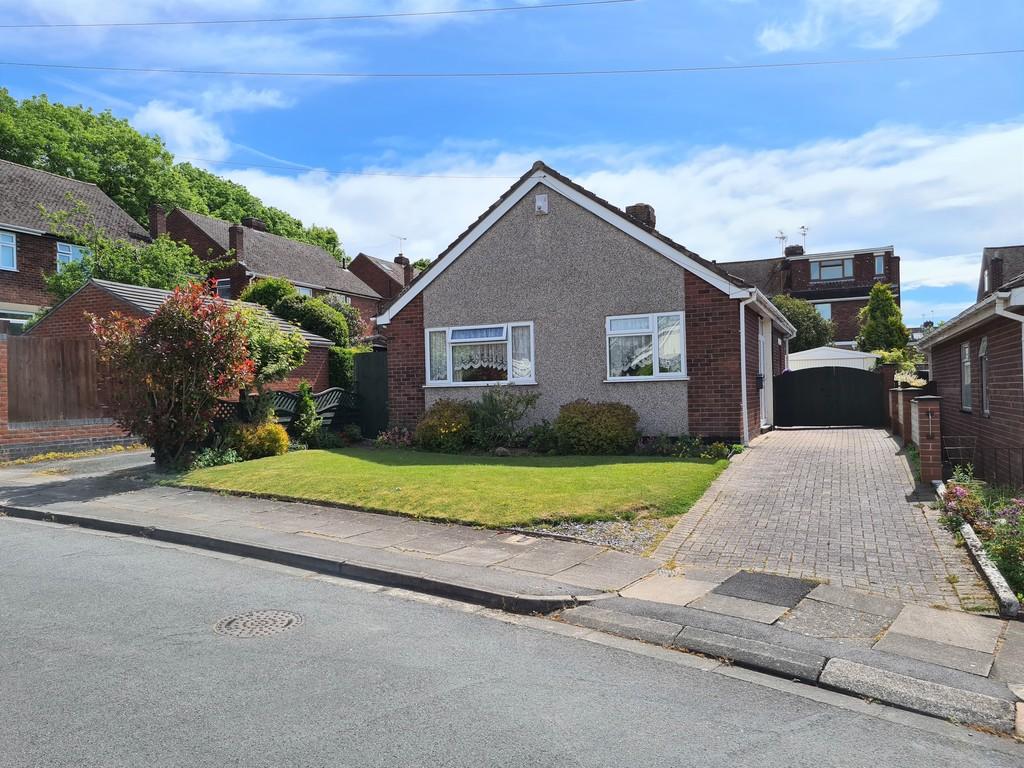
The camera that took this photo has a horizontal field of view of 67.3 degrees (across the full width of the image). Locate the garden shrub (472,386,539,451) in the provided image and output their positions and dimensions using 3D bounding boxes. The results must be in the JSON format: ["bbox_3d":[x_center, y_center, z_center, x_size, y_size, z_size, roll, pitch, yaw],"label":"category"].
[{"bbox_3d":[-0.137,0.587,14.050,1.220,1.100,1.000,-2,-1,24],"label":"garden shrub"}]

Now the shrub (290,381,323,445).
[{"bbox_3d":[-4.088,0.621,15.300,0.640,1.280,0.620,-2,-1,24],"label":"shrub"}]

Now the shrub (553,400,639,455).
[{"bbox_3d":[1.384,0.676,12.750,1.400,0.900,1.150,-2,-1,23],"label":"shrub"}]

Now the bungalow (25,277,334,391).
[{"bbox_3d":[-8.651,-0.549,20.129,6.150,3.800,5.450,-2,-1,24],"label":"bungalow"}]

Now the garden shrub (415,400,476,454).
[{"bbox_3d":[-1.224,0.758,13.950,1.120,0.930,1.000,-2,-1,23],"label":"garden shrub"}]

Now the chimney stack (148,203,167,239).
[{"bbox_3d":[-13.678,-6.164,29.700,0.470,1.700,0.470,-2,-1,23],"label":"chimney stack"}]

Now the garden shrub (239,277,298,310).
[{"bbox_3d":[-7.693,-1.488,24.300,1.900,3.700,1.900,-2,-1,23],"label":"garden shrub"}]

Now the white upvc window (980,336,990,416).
[{"bbox_3d":[6.542,-0.105,10.620,0.120,1.060,0.850,-2,-1,23],"label":"white upvc window"}]

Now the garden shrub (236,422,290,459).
[{"bbox_3d":[-4.315,0.993,13.300,0.880,0.680,0.800,-2,-1,24],"label":"garden shrub"}]

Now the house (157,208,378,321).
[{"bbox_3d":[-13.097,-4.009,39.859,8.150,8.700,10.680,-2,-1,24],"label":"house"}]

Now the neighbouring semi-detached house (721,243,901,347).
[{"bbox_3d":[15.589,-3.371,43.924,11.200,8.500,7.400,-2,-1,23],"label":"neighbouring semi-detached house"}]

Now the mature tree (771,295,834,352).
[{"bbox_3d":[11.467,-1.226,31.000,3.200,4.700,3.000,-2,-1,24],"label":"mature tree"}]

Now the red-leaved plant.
[{"bbox_3d":[-5.209,-0.117,11.800,2.350,2.800,2.150,-2,-1,23],"label":"red-leaved plant"}]

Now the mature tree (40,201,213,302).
[{"bbox_3d":[-11.428,-2.527,22.800,4.700,5.500,4.200,-2,-1,23],"label":"mature tree"}]

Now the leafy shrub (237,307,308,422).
[{"bbox_3d":[-4.277,-0.194,13.400,1.500,2.250,1.400,-2,-1,23],"label":"leafy shrub"}]

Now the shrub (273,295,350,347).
[{"bbox_3d":[-6.387,-0.855,24.500,2.500,3.700,2.300,-2,-1,24],"label":"shrub"}]

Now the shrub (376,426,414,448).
[{"bbox_3d":[-2.296,1.001,14.900,0.720,0.420,0.600,-2,-1,24],"label":"shrub"}]

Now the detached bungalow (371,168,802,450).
[{"bbox_3d":[2.753,-1.576,19.599,7.850,5.430,10.950,-2,-1,24],"label":"detached bungalow"}]

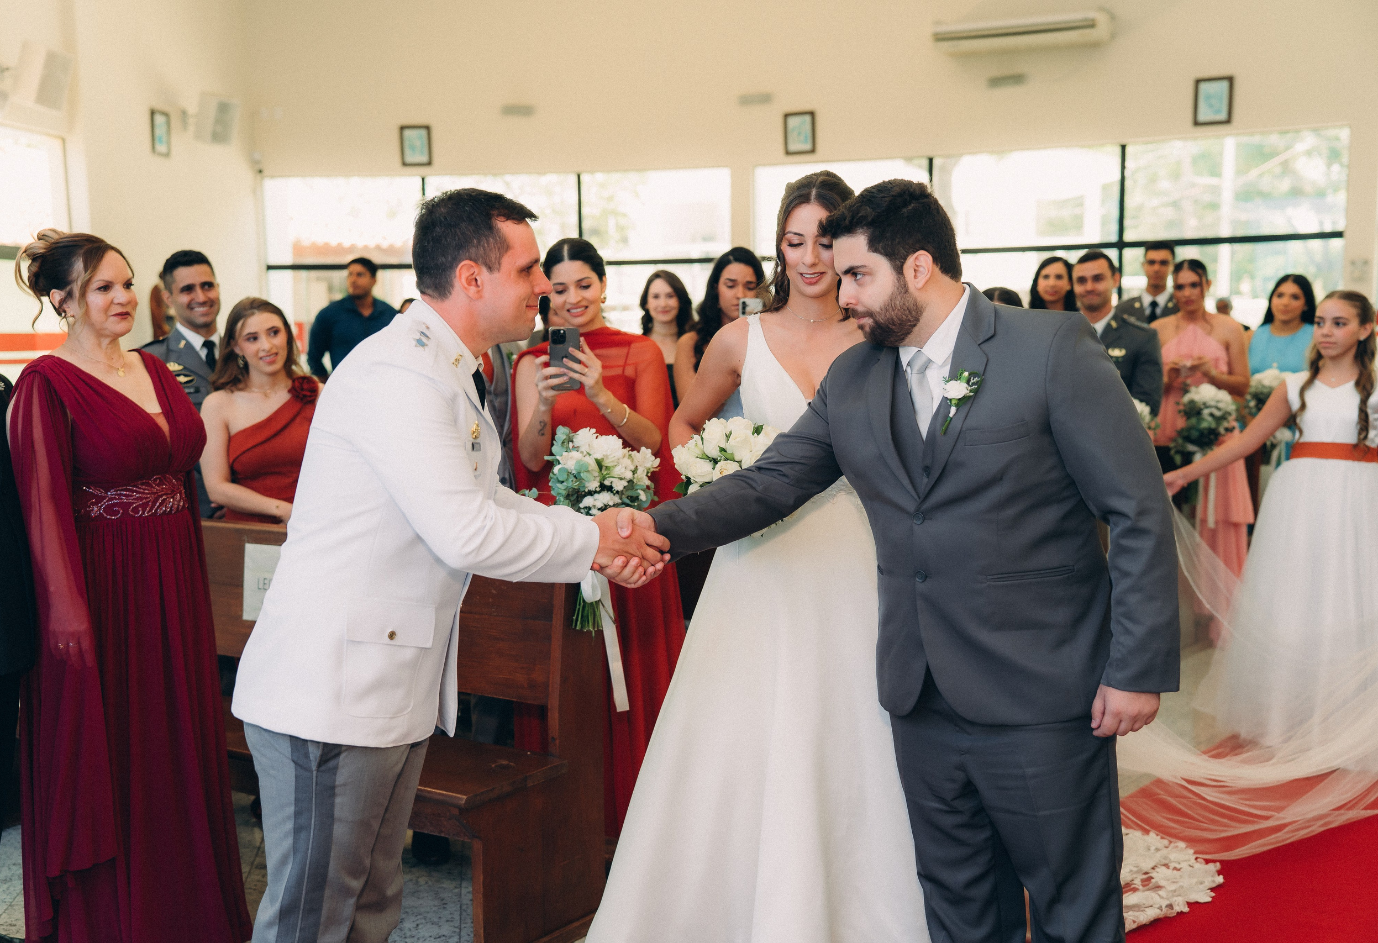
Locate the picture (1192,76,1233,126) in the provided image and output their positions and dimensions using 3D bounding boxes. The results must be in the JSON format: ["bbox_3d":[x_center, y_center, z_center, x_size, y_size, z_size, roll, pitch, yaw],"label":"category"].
[{"bbox_3d":[3.174,-2.239,9.750,0.215,0.278,0.025,2,7,28],"label":"picture"}]

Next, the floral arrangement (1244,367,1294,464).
[{"bbox_3d":[2.755,-0.253,7.600,0.260,0.470,0.270,3,7,37],"label":"floral arrangement"}]

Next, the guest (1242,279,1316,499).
[{"bbox_3d":[2.698,-0.084,7.288,0.430,1.605,0.300,2,7,30],"label":"guest"}]

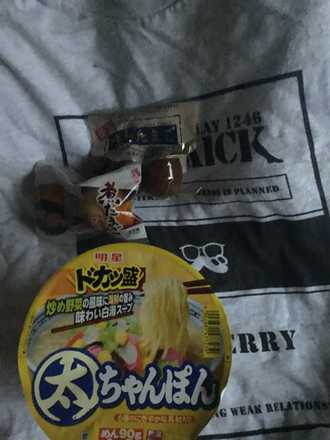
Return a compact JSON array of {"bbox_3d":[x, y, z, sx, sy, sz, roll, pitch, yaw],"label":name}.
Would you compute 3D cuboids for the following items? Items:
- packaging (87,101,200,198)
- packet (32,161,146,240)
[{"bbox_3d":[-0.020,-0.066,0.372,0.102,0.029,0.083,-4,73,-5],"label":"packaging"},{"bbox_3d":[-0.067,-0.017,0.350,0.095,0.031,0.064,-6,74,-6],"label":"packet"}]

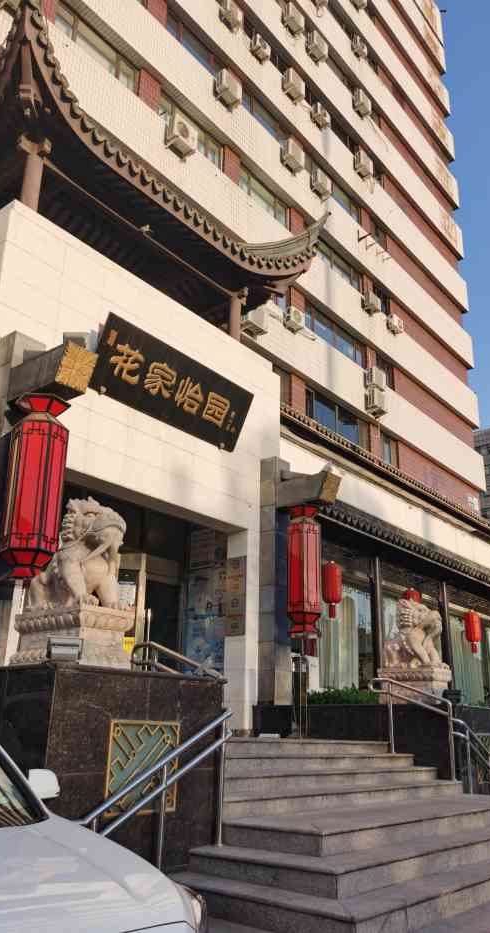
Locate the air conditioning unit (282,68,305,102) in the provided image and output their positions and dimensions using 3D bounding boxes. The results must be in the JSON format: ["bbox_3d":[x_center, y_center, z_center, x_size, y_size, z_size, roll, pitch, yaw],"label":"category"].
[{"bbox_3d":[1.840,-14.003,26.717,0.333,0.576,0.798,-15,-26,37],"label":"air conditioning unit"}]

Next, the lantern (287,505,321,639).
[{"bbox_3d":[0.926,1.582,11.184,0.500,2.054,0.500,-15,-26,37],"label":"lantern"}]

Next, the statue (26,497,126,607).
[{"bbox_3d":[-1.425,0.774,6.337,0.750,0.940,0.470,-15,-26,37],"label":"statue"}]

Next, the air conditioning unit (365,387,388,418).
[{"bbox_3d":[4.444,-2.181,24.587,0.314,0.658,0.776,-15,-26,37],"label":"air conditioning unit"}]

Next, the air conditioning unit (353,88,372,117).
[{"bbox_3d":[5.201,-15.957,32.017,0.320,0.720,0.820,-15,-26,37],"label":"air conditioning unit"}]

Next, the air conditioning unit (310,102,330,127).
[{"bbox_3d":[2.971,-13.597,28.285,0.290,0.560,0.790,-15,-26,37],"label":"air conditioning unit"}]

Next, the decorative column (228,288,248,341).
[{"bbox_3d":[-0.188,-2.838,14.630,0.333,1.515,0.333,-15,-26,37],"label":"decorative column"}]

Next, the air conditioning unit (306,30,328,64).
[{"bbox_3d":[2.949,-16.962,29.450,0.320,0.660,0.860,-15,-26,37],"label":"air conditioning unit"}]

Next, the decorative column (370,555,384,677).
[{"bbox_3d":[3.155,3.964,17.076,0.202,3.687,0.202,-15,-26,37],"label":"decorative column"}]

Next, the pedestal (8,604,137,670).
[{"bbox_3d":[-1.449,1.538,6.109,0.909,0.490,0.576,-15,-26,37],"label":"pedestal"}]

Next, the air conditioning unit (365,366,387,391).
[{"bbox_3d":[4.495,-2.933,24.913,0.314,0.638,0.776,-15,-26,37],"label":"air conditioning unit"}]

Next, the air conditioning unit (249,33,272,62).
[{"bbox_3d":[0.530,-13.416,23.451,0.295,0.530,0.688,-15,-26,37],"label":"air conditioning unit"}]

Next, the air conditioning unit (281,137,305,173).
[{"bbox_3d":[1.731,-10.892,25.525,0.333,0.576,0.798,-15,-26,37],"label":"air conditioning unit"}]

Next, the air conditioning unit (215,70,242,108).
[{"bbox_3d":[-0.465,-11.033,21.325,0.314,0.668,0.825,-15,-26,37],"label":"air conditioning unit"}]

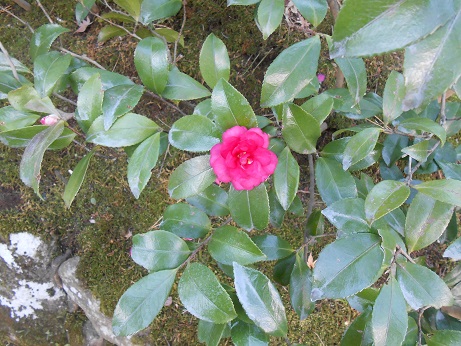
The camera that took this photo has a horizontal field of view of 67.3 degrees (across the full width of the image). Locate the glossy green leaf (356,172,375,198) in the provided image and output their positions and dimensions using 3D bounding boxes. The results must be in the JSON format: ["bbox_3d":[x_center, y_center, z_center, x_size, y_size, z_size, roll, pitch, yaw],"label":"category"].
[{"bbox_3d":[0.183,0.027,0.460,0.030,0.012,0.056,-15,79,13],"label":"glossy green leaf"}]

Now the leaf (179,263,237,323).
[{"bbox_3d":[-0.026,0.136,0.393,0.050,0.012,0.086,-38,93,-7],"label":"leaf"}]

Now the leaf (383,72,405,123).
[{"bbox_3d":[0.199,-0.092,0.420,0.031,0.011,0.064,9,90,19],"label":"leaf"}]

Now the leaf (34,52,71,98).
[{"bbox_3d":[-0.196,-0.108,0.383,0.032,0.014,0.062,13,76,1],"label":"leaf"}]

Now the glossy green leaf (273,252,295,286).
[{"bbox_3d":[0.067,0.117,0.420,0.028,0.010,0.047,26,103,15],"label":"glossy green leaf"}]

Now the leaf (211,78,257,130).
[{"bbox_3d":[0.003,-0.067,0.359,0.040,0.065,0.013,-19,20,-4],"label":"leaf"}]

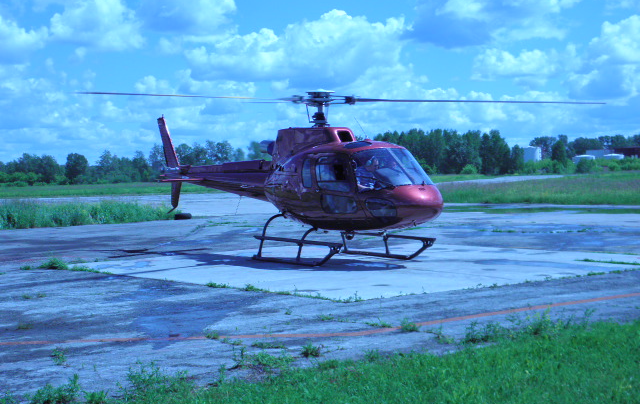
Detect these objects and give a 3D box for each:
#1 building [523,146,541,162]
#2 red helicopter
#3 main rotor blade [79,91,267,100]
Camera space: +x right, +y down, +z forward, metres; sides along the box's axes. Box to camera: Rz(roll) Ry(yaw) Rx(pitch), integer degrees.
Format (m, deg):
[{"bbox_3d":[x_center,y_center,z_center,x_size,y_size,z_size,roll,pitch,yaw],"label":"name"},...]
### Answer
[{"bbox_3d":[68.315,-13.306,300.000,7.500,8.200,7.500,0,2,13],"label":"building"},{"bbox_3d":[-1.603,-0.579,18.757,9.200,3.250,11.400,-1,2,-36],"label":"red helicopter"},{"bbox_3d":[-2.233,-1.750,15.321,0.350,0.080,4.200,2,5,42],"label":"main rotor blade"}]

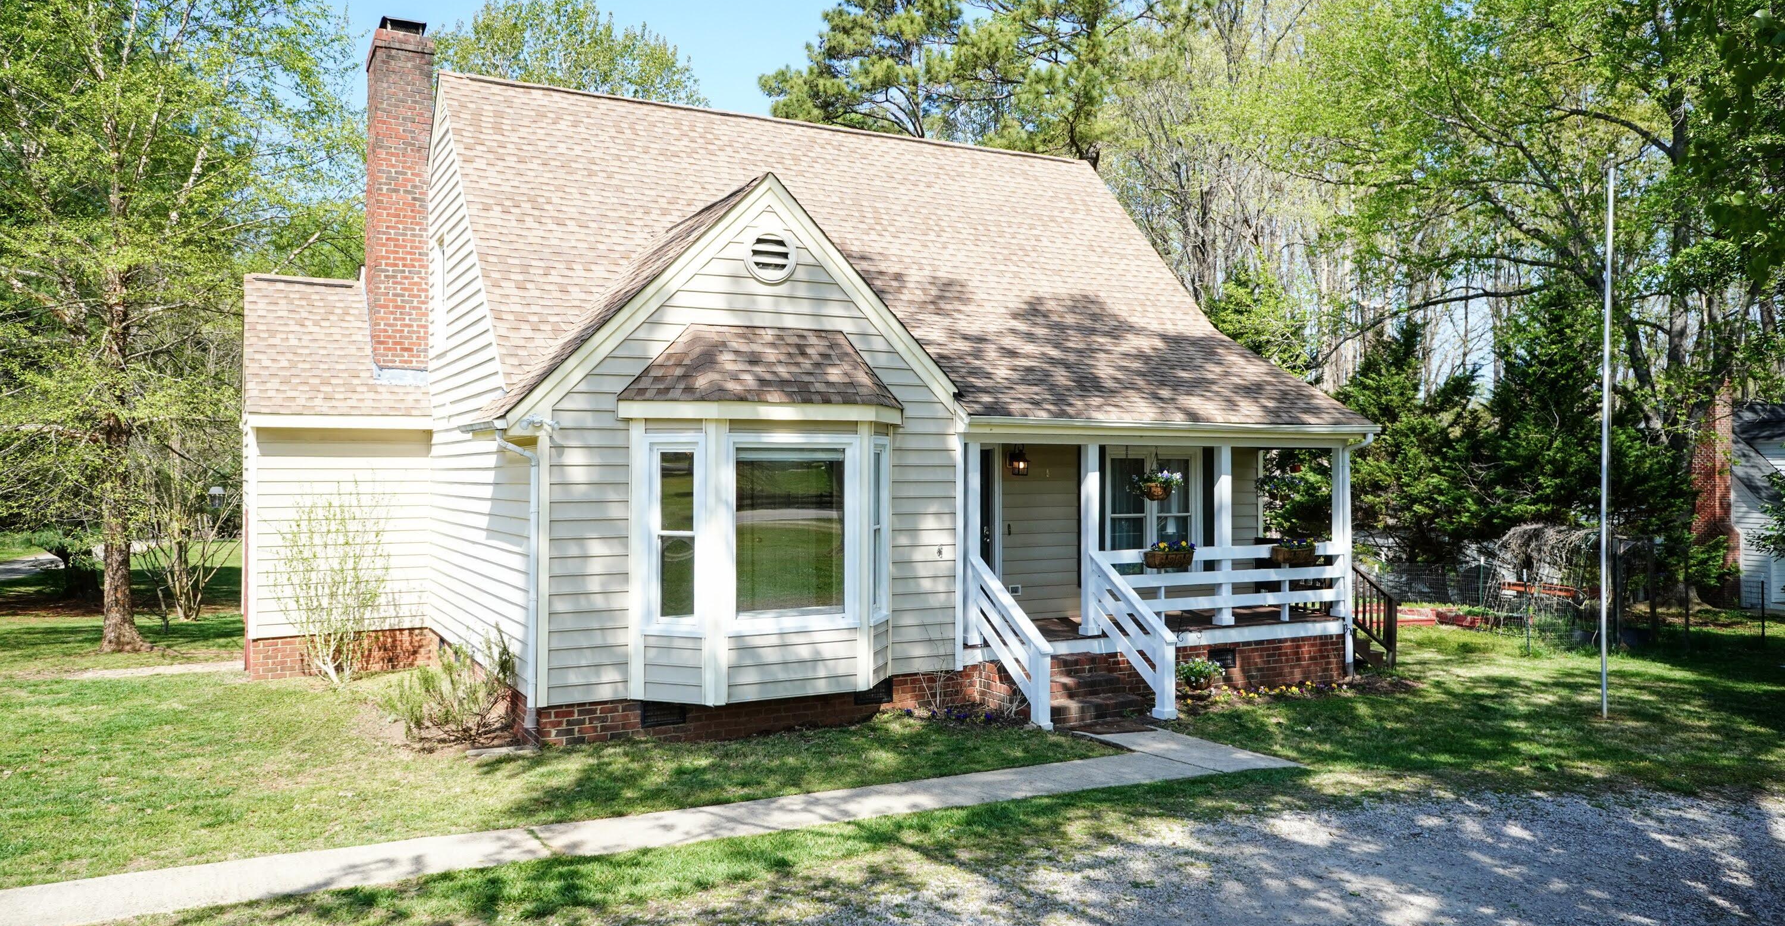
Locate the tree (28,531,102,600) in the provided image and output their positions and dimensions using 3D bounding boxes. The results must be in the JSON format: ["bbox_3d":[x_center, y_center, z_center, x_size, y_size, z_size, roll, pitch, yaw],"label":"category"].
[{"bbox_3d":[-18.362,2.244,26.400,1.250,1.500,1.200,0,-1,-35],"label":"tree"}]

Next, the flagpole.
[{"bbox_3d":[7.400,-0.240,12.300,0.065,5.720,0.065,1,0,0],"label":"flagpole"}]

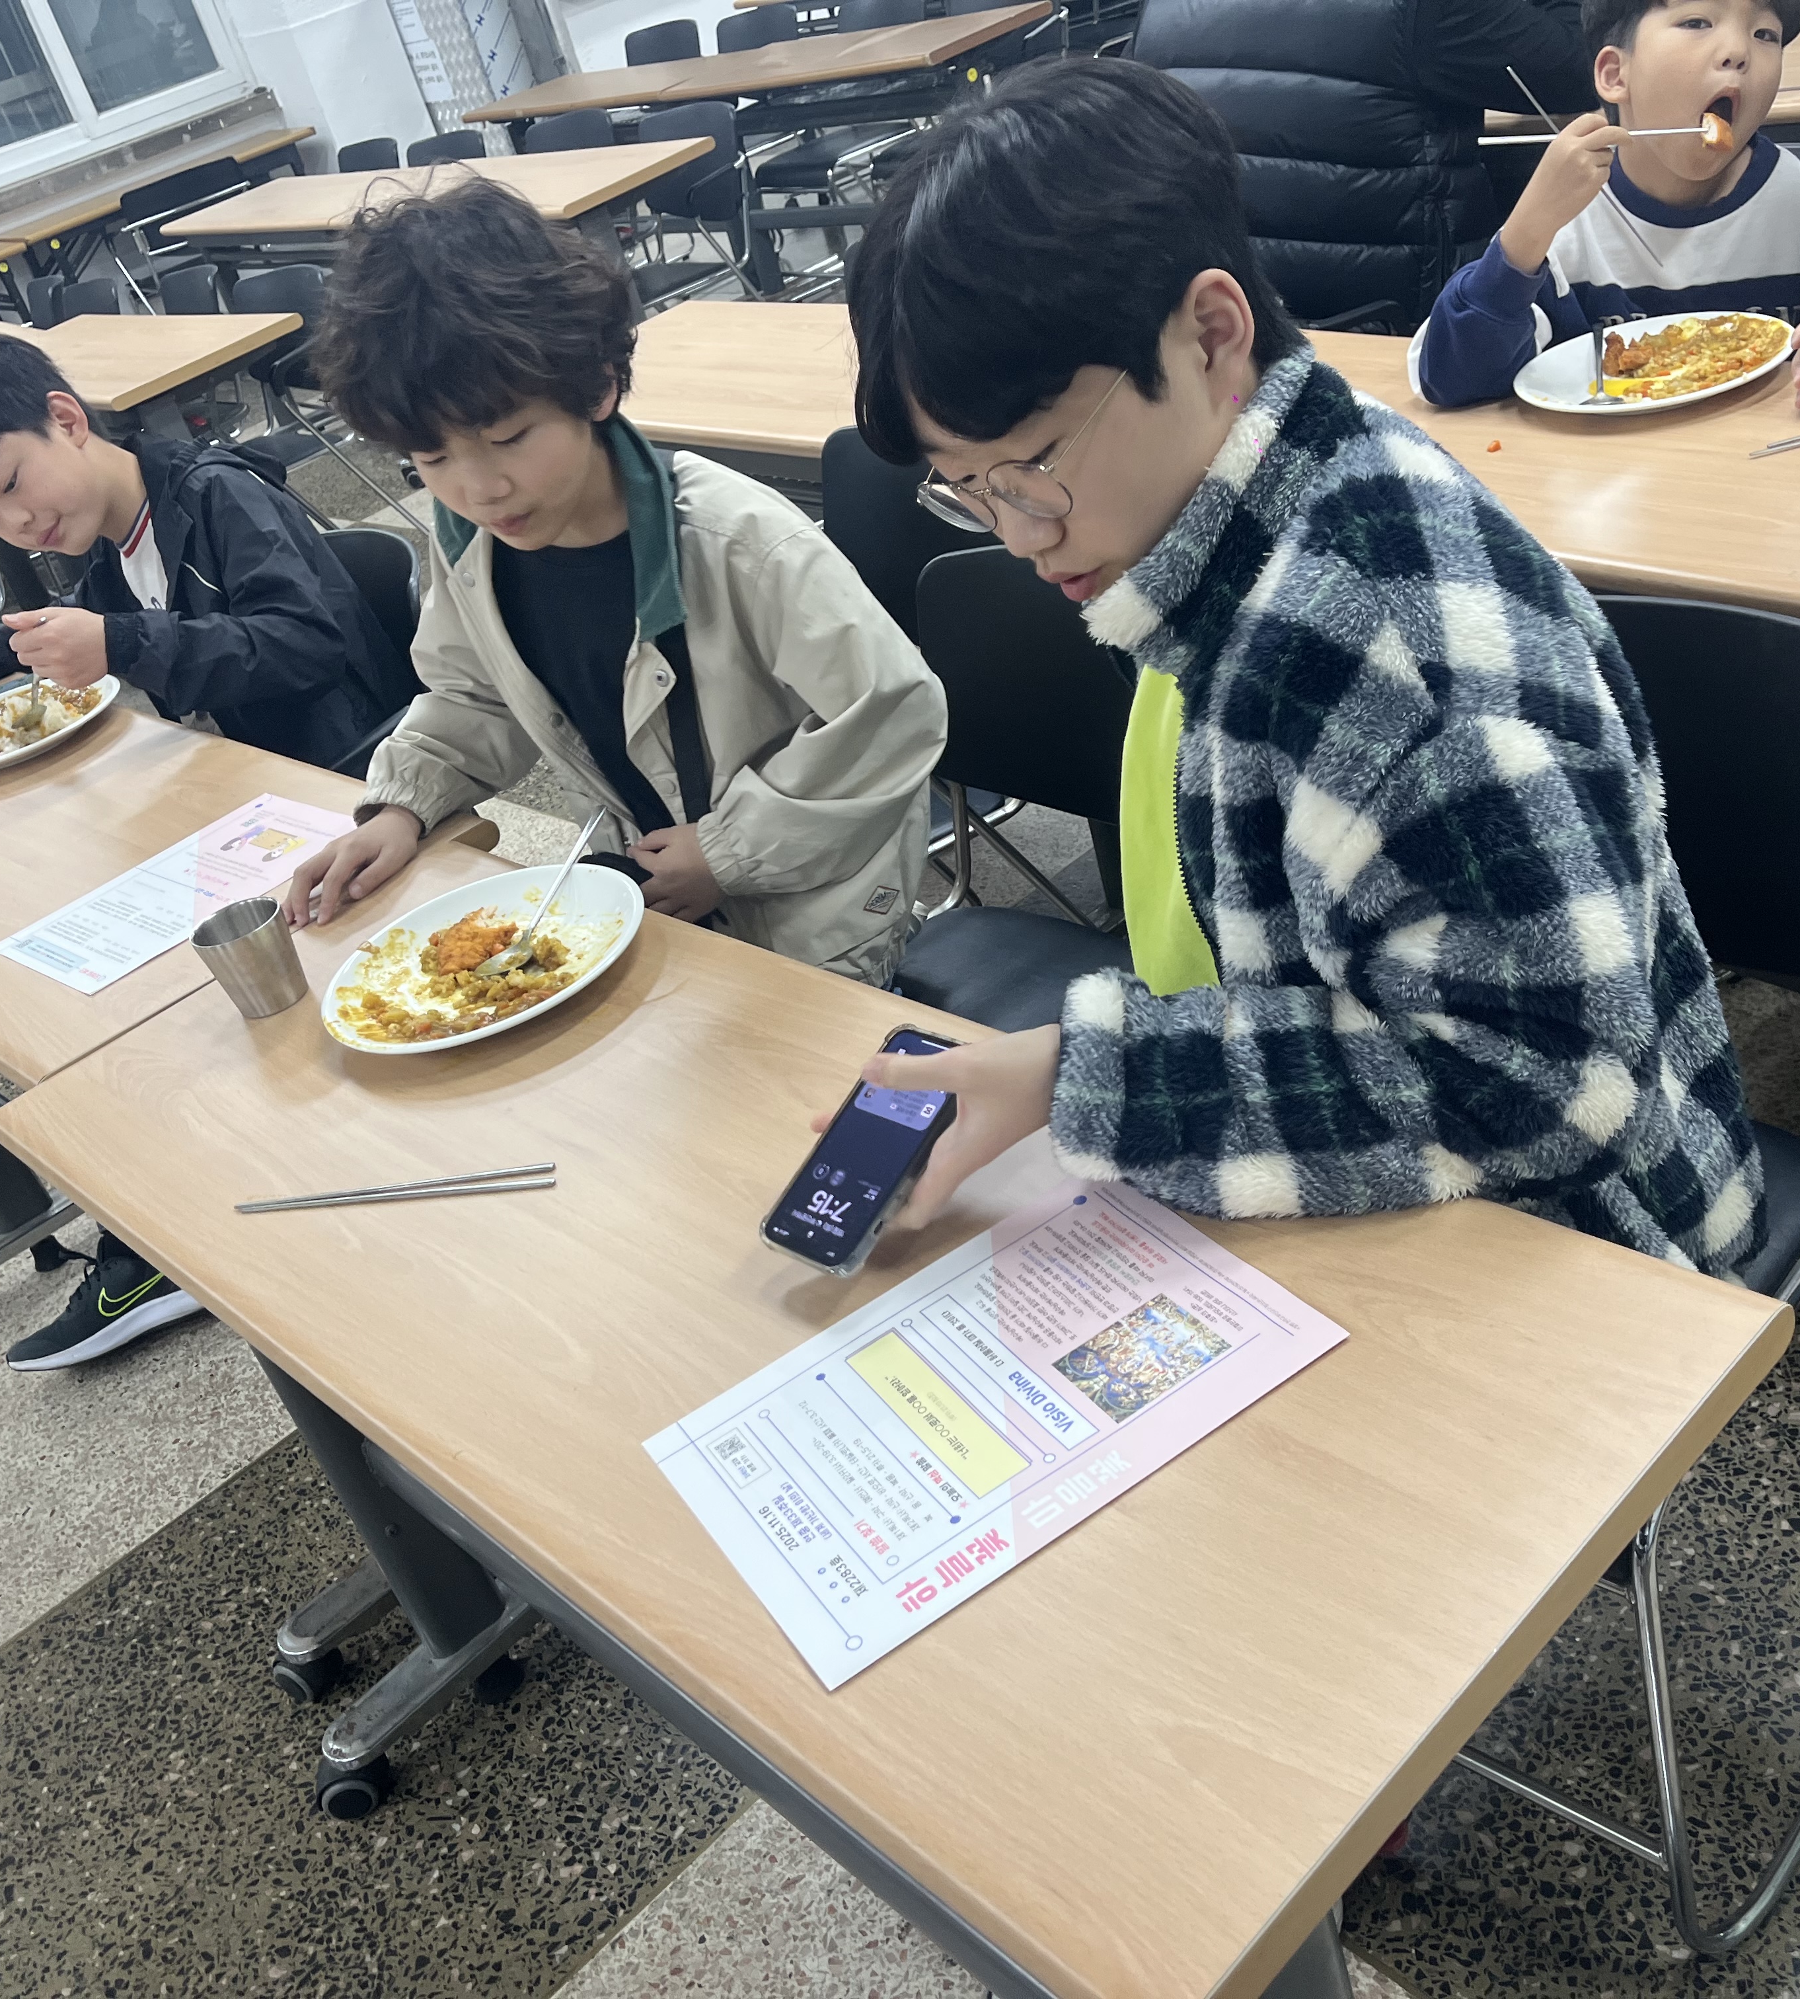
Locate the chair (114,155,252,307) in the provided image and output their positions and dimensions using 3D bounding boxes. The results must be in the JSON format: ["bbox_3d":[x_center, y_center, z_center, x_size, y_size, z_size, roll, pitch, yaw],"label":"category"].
[{"bbox_3d":[-2.448,-2.516,7.086,0.540,0.820,0.530,-37,37,-29],"label":"chair"}]

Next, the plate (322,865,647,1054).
[{"bbox_3d":[-0.307,-0.024,1.500,0.257,0.027,0.257,-13,32,8],"label":"plate"}]

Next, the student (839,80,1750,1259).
[{"bbox_3d":[0.260,0.071,1.261,0.700,1.280,0.520,-29,33,-18],"label":"student"}]

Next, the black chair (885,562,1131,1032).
[{"bbox_3d":[0.166,0.033,1.848,0.560,0.800,0.540,-37,36,-29],"label":"black chair"}]

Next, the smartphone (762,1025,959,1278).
[{"bbox_3d":[-0.013,0.085,1.125,0.076,0.012,0.152,15,65,47],"label":"smartphone"}]

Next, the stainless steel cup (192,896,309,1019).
[{"bbox_3d":[-0.500,-0.030,1.556,0.072,0.074,0.072,-13,32,8],"label":"stainless steel cup"}]

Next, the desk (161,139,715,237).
[{"bbox_3d":[-1.298,-1.901,5.653,0.480,0.720,2.350,-37,36,-28],"label":"desk"}]

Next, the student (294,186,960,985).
[{"bbox_3d":[-0.128,-0.061,1.686,0.530,1.250,0.620,15,44,41],"label":"student"}]

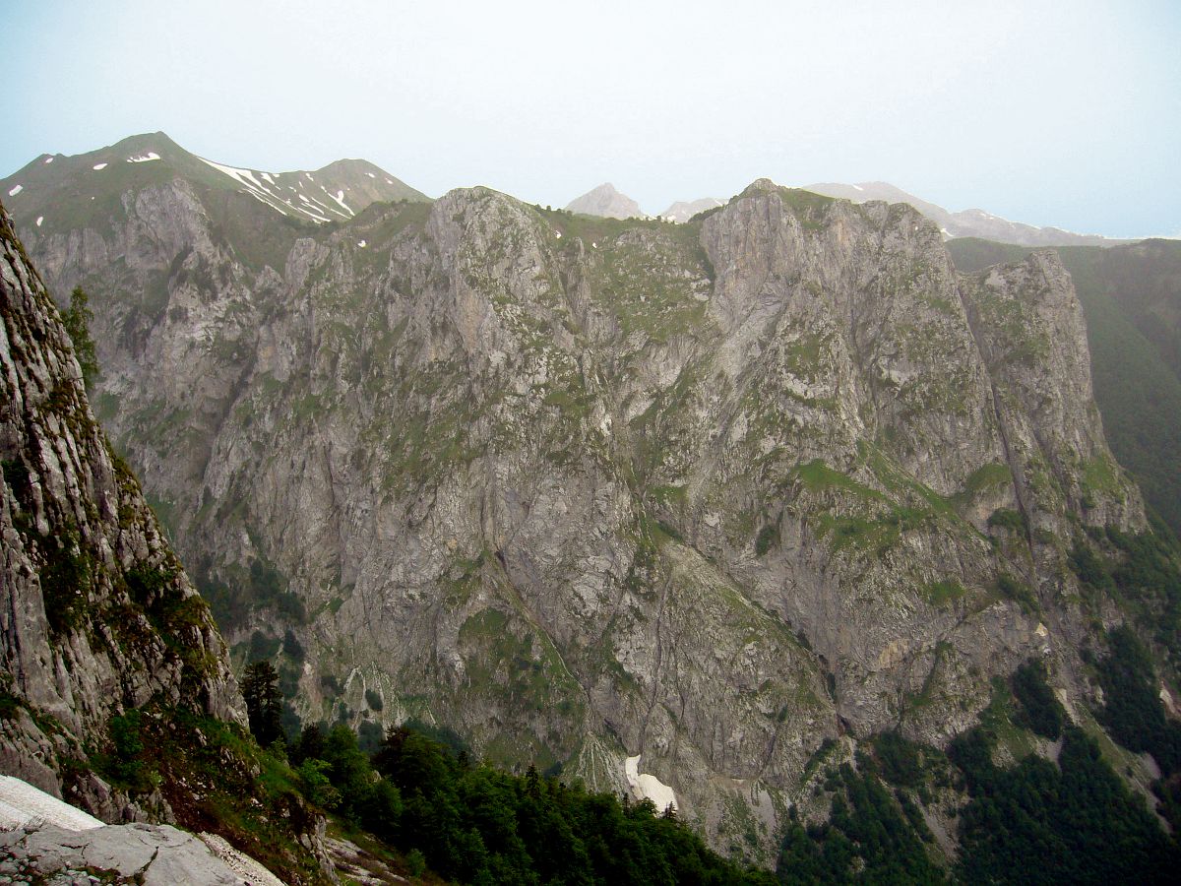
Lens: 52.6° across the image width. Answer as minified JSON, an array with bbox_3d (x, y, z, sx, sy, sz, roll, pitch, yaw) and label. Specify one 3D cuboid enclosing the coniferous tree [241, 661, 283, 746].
[{"bbox_3d":[-23.294,19.161,85.000,3.400,7.800,3.400,0,5,0],"label":"coniferous tree"}]

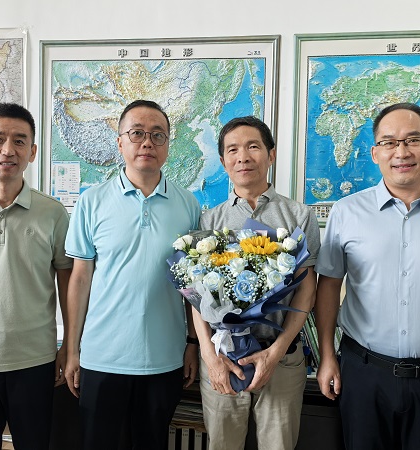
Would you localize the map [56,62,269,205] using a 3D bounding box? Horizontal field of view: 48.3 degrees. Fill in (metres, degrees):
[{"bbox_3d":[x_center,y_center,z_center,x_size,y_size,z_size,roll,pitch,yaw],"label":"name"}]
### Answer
[{"bbox_3d":[-0.270,-0.433,2.244,1.056,0.719,0.025,2,2,8],"label":"map"}]

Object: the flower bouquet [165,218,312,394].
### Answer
[{"bbox_3d":[0.087,0.244,1.430,0.435,0.535,0.300,2,2,12],"label":"flower bouquet"}]

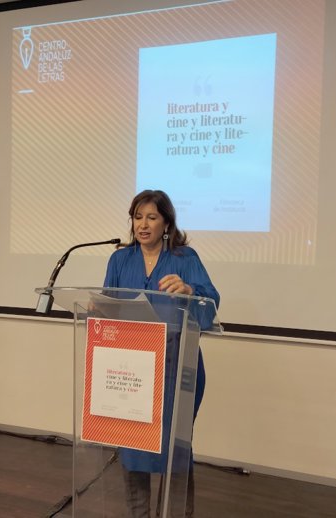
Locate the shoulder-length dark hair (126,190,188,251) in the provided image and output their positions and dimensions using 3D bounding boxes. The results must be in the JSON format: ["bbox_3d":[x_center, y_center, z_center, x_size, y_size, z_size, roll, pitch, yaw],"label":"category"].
[{"bbox_3d":[-0.046,-0.153,2.080,0.220,0.260,0.230,2,1,26],"label":"shoulder-length dark hair"}]

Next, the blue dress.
[{"bbox_3d":[-0.026,0.415,2.090,0.460,0.950,0.360,2,1,23],"label":"blue dress"}]

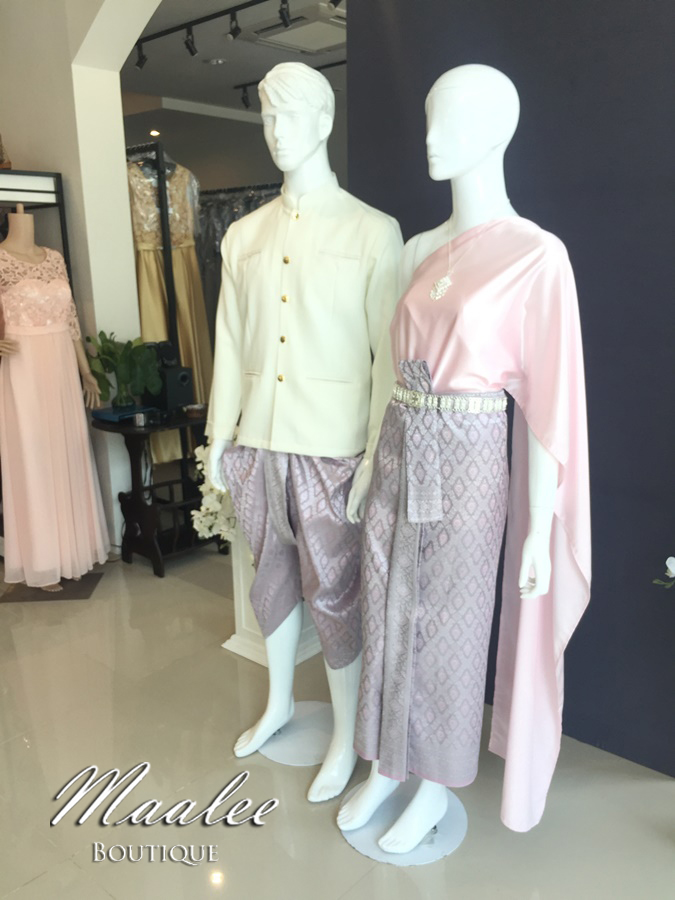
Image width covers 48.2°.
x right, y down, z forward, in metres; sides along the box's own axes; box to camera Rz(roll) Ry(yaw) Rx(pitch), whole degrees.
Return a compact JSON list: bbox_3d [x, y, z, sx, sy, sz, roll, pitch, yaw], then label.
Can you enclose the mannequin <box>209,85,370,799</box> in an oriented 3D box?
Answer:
[{"bbox_3d":[-0.126,-0.030,2.060,0.570,1.876,0.400,8,16,32],"label":"mannequin"}]

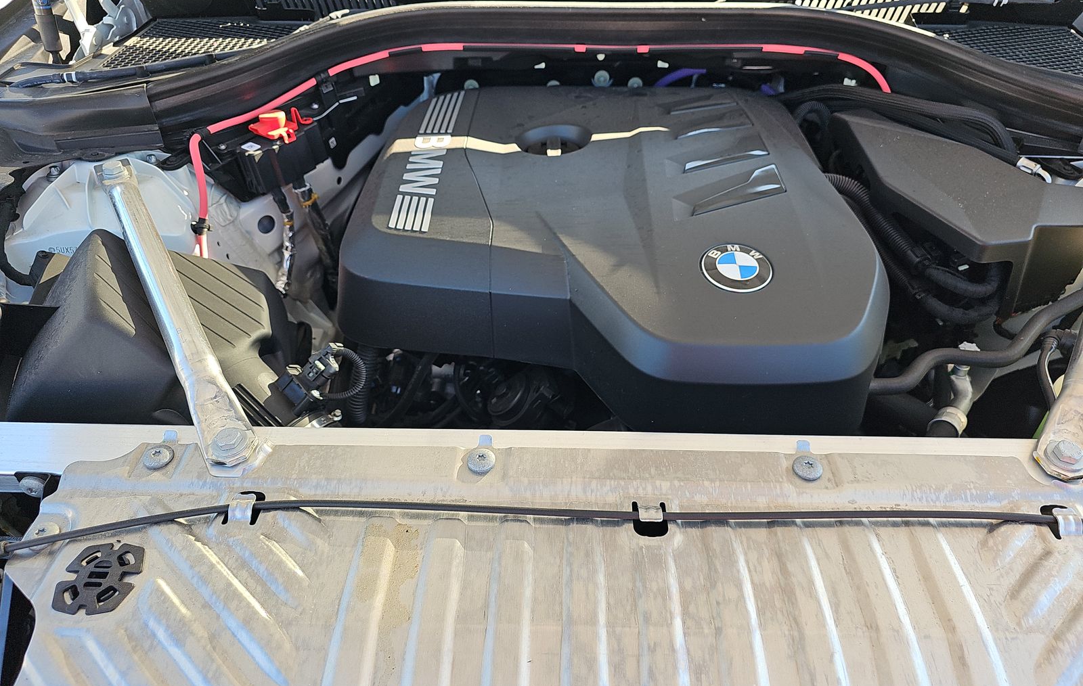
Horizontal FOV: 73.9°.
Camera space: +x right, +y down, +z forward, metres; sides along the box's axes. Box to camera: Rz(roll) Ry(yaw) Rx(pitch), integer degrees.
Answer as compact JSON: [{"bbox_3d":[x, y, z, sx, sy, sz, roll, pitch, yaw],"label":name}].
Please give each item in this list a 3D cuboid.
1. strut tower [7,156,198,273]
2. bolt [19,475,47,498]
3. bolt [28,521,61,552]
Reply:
[{"bbox_3d":[-0.485,-0.141,0.815,0.220,0.110,0.195,1,42,1],"label":"strut tower"},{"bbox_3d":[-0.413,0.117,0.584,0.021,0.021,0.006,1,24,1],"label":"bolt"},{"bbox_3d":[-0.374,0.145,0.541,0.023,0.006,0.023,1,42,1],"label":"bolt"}]

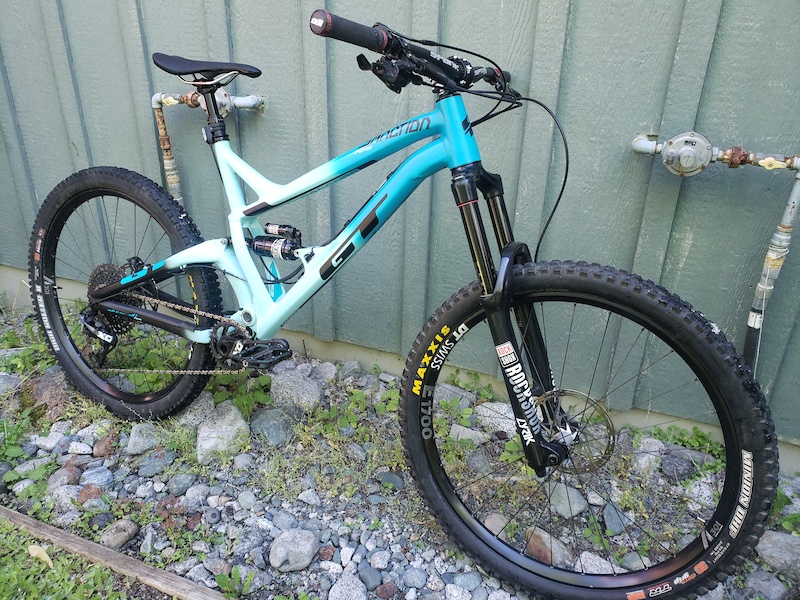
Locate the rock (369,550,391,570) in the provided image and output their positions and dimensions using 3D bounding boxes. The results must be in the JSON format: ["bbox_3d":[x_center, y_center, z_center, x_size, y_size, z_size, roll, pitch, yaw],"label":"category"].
[{"bbox_3d":[-0.042,0.571,1.313,0.042,0.032,0.039,1,25,-1],"label":"rock"}]

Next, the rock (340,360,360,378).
[{"bbox_3d":[-0.155,0.217,1.878,0.062,0.053,0.063,-1,24,-5],"label":"rock"}]

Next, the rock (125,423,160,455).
[{"bbox_3d":[-0.709,0.381,1.656,0.091,0.069,0.111,-7,26,-18],"label":"rock"}]

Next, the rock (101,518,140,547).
[{"bbox_3d":[-0.622,0.520,1.337,0.050,0.045,0.080,20,31,35],"label":"rock"}]

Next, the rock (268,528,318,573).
[{"bbox_3d":[-0.228,0.542,1.304,0.108,0.076,0.084,-14,29,-30],"label":"rock"}]

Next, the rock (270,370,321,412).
[{"bbox_3d":[-0.308,0.270,1.775,0.145,0.114,0.140,-3,25,-9],"label":"rock"}]

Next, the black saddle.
[{"bbox_3d":[-0.424,-0.507,1.348,0.277,0.067,0.140,14,19,24],"label":"black saddle"}]

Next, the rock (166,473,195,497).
[{"bbox_3d":[-0.551,0.465,1.516,0.071,0.043,0.073,-6,25,-16],"label":"rock"}]

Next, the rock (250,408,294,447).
[{"bbox_3d":[-0.350,0.347,1.650,0.120,0.096,0.121,-5,26,-13],"label":"rock"}]

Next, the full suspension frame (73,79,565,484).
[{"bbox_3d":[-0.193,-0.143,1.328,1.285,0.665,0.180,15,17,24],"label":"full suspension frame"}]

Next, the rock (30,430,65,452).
[{"bbox_3d":[-0.948,0.373,1.621,0.080,0.045,0.050,-2,25,-7],"label":"rock"}]

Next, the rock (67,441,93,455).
[{"bbox_3d":[-0.856,0.396,1.607,0.058,0.030,0.041,-14,30,-30],"label":"rock"}]

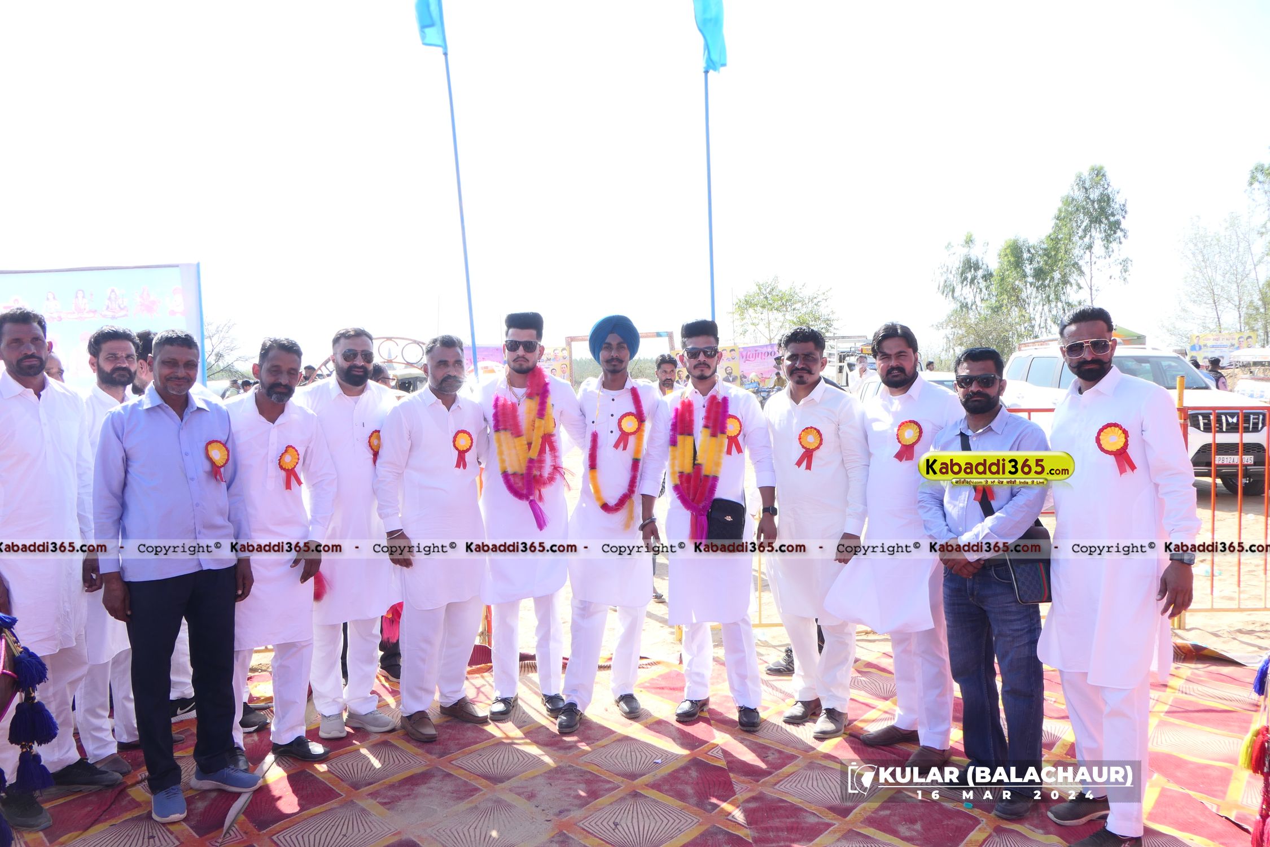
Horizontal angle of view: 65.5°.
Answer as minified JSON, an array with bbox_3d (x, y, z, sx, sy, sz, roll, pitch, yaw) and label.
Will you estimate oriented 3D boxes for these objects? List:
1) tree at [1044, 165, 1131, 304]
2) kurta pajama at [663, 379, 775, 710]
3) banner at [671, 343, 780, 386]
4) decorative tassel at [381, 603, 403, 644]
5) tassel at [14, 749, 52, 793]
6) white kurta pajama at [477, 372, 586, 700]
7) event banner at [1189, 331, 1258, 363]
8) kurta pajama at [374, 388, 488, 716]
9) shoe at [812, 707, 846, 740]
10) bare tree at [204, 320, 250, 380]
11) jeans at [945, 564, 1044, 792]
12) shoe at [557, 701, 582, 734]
[{"bbox_3d":[21.948,-7.001,47.778,4.300,11.070,4.200,-1,3,0],"label":"tree"},{"bbox_3d":[0.371,0.553,4.480,0.540,1.480,0.330,0,3,12],"label":"kurta pajama"},{"bbox_3d":[2.973,-1.849,32.000,3.800,1.600,0.050,0,4,15],"label":"banner"},{"bbox_3d":[-1.216,0.995,4.950,0.120,0.230,0.100,-1,3,0],"label":"decorative tassel"},{"bbox_3d":[-1.675,0.965,2.750,0.110,0.125,0.090,-1,3,0],"label":"tassel"},{"bbox_3d":[-0.492,0.535,4.600,0.560,1.490,0.340,0,0,-2],"label":"white kurta pajama"},{"bbox_3d":[21.445,-2.713,36.000,2.450,1.300,0.050,0,3,10],"label":"event banner"},{"bbox_3d":[-0.918,0.582,4.490,0.540,1.470,0.350,-3,4,-34],"label":"kurta pajama"},{"bbox_3d":[0.858,1.275,4.292,0.100,0.105,0.270,1,4,29],"label":"shoe"},{"bbox_3d":[-15.464,-2.034,35.986,3.400,3.670,3.200,-1,3,0],"label":"bare tree"},{"bbox_3d":[1.329,0.914,3.660,0.370,0.860,0.280,1,4,34],"label":"jeans"},{"bbox_3d":[-0.281,1.277,4.391,0.105,0.105,0.285,0,4,14],"label":"shoe"}]

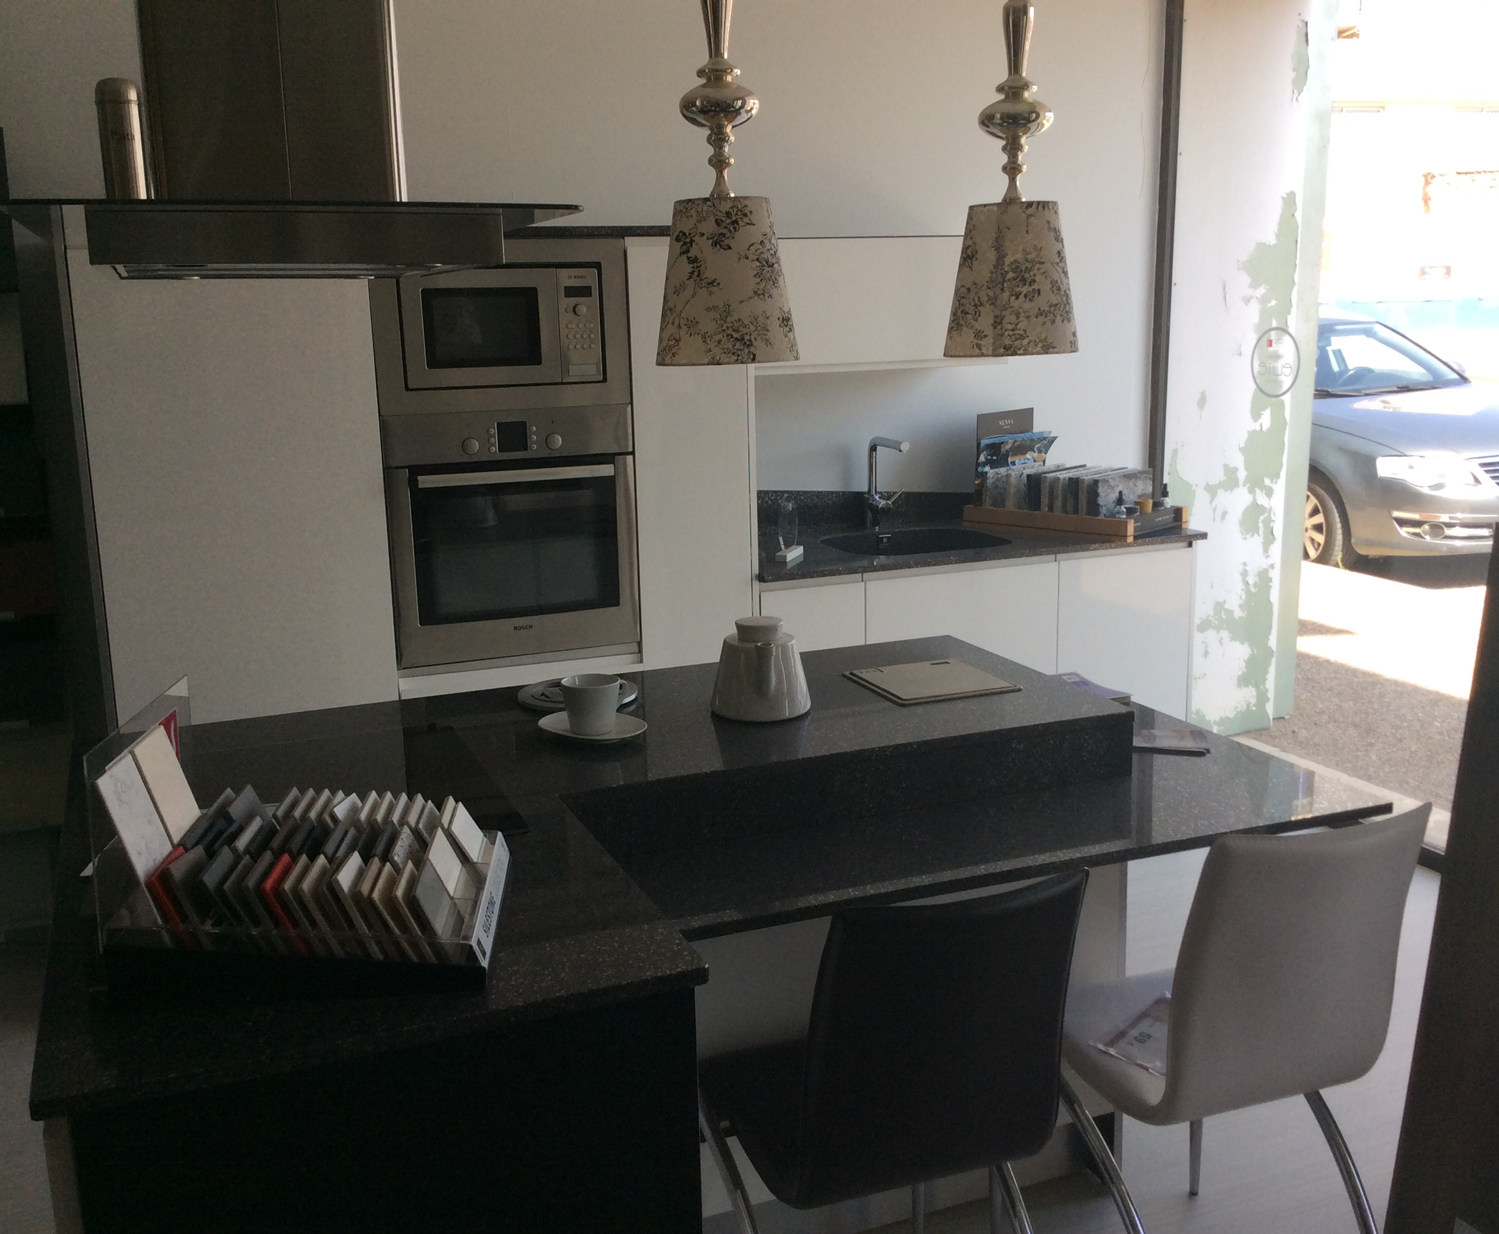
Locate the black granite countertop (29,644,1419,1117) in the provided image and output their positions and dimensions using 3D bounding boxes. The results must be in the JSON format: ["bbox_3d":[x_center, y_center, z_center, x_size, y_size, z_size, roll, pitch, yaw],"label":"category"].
[{"bbox_3d":[0.017,0.295,2.365,1.990,0.136,1.268,-6,13,-21],"label":"black granite countertop"}]

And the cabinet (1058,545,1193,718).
[{"bbox_3d":[1.013,0.156,4.611,0.459,0.790,0.400,-6,13,-21],"label":"cabinet"}]

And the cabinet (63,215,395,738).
[{"bbox_3d":[-1.236,-0.048,3.737,0.622,1.685,0.580,-6,13,-21],"label":"cabinet"}]

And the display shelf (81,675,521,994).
[{"bbox_3d":[-0.488,0.237,1.749,0.405,0.260,0.320,-1,12,-1],"label":"display shelf"}]

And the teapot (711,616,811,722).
[{"bbox_3d":[0.019,0.086,2.623,0.172,0.160,0.185,-2,12,-4],"label":"teapot"}]

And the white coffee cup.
[{"bbox_3d":[-0.258,0.146,2.528,0.112,0.083,0.098,-12,16,-40],"label":"white coffee cup"}]

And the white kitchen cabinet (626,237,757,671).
[{"bbox_3d":[-0.236,-0.152,4.129,0.323,1.685,0.580,-6,13,-21],"label":"white kitchen cabinet"}]

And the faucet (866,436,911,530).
[{"bbox_3d":[0.426,-0.391,4.488,0.085,0.280,0.190,-9,15,-32],"label":"faucet"}]

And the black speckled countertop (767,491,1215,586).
[{"bbox_3d":[0.550,-0.287,4.468,1.405,0.127,0.700,-6,13,-21],"label":"black speckled countertop"}]

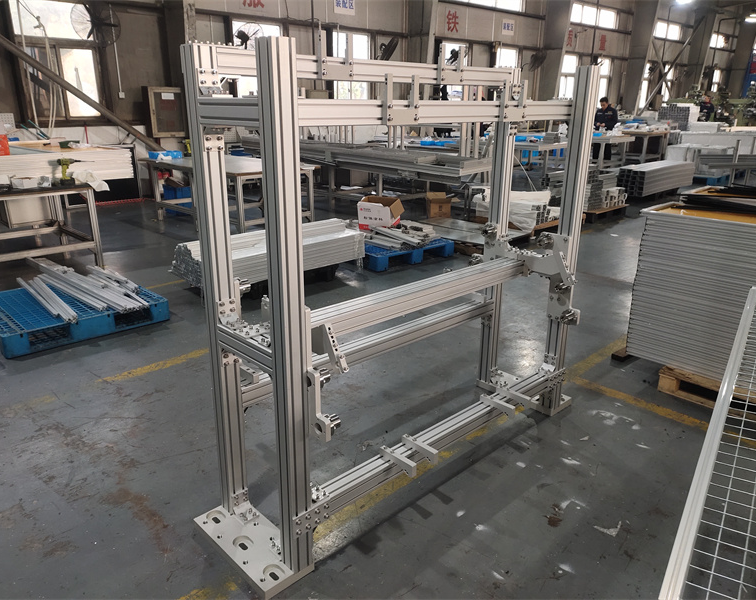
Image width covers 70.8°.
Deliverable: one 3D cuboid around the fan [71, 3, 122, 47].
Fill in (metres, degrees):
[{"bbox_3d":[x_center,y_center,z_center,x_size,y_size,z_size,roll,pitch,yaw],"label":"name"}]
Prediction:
[{"bbox_3d":[-4.358,-4.250,8.199,0.670,0.700,0.400,-11,31,-27],"label":"fan"}]

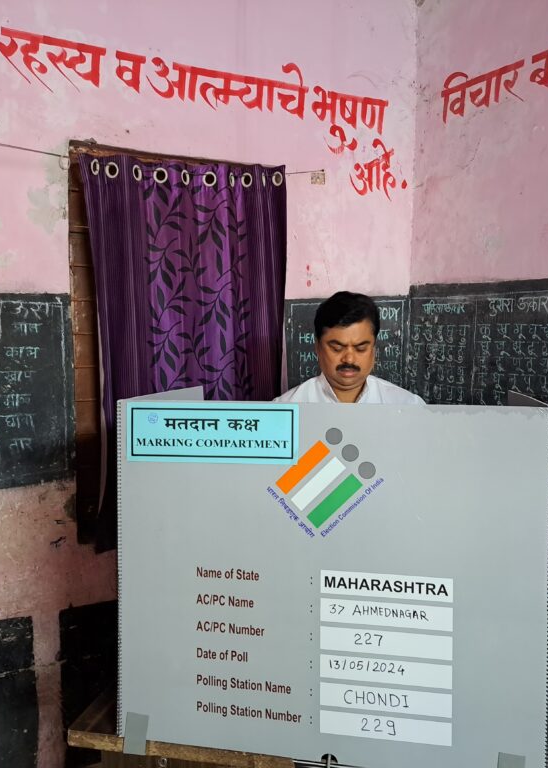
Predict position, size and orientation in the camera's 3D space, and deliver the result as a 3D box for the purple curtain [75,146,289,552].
[{"bbox_3d":[-0.302,-0.120,2.659,0.821,1.405,0.120,-3,5,-31],"label":"purple curtain"}]

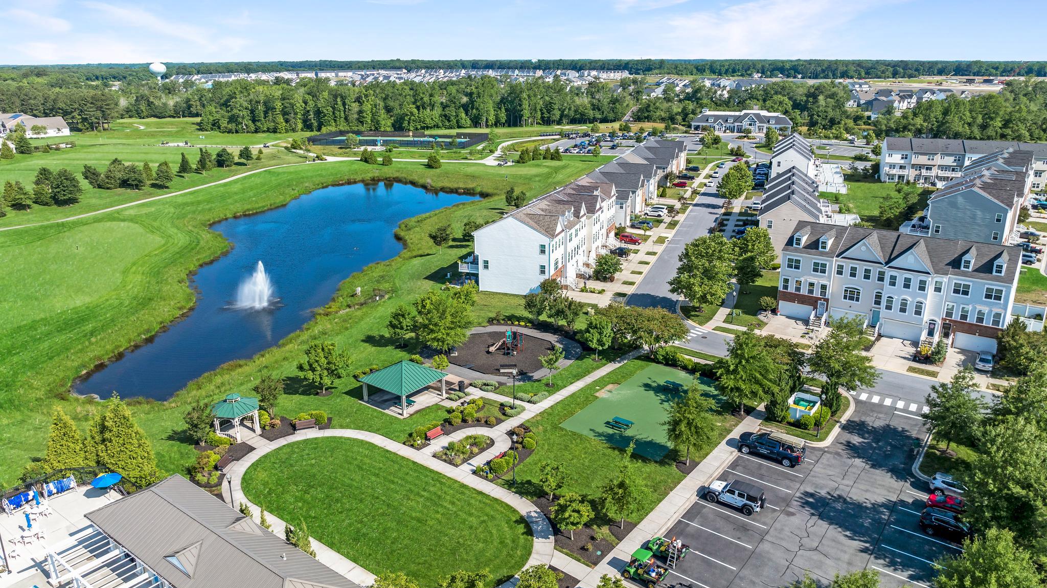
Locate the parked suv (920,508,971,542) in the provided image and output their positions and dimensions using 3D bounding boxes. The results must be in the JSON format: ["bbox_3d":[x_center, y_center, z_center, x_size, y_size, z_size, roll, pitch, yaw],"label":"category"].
[{"bbox_3d":[32.192,17.331,54.033,4.620,1.680,1.850,13,22,36],"label":"parked suv"}]

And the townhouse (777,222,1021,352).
[{"bbox_3d":[51.257,-2.232,100.044,27.300,12.200,13.200,12,22,34],"label":"townhouse"}]

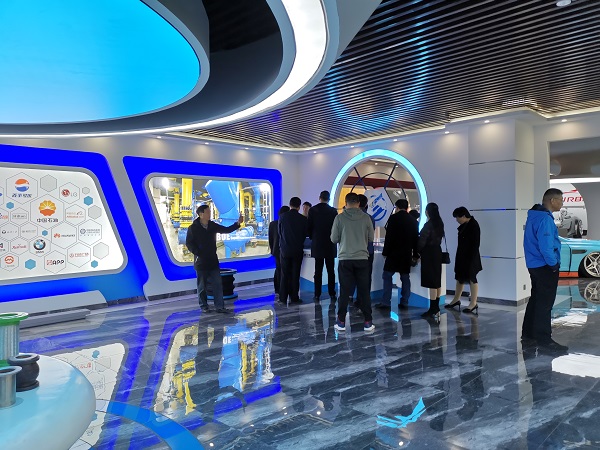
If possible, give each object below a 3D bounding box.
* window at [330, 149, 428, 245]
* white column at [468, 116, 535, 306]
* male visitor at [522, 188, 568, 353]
[{"bbox_3d":[1.638,-0.326,9.942,0.200,2.520,2.546,-1,1,-44],"label":"window"},{"bbox_3d":[3.434,-0.187,7.973,0.760,2.972,0.784,-1,1,-44],"label":"white column"},{"bbox_3d":[2.653,0.476,5.102,0.430,1.735,0.530,-1,1,13],"label":"male visitor"}]

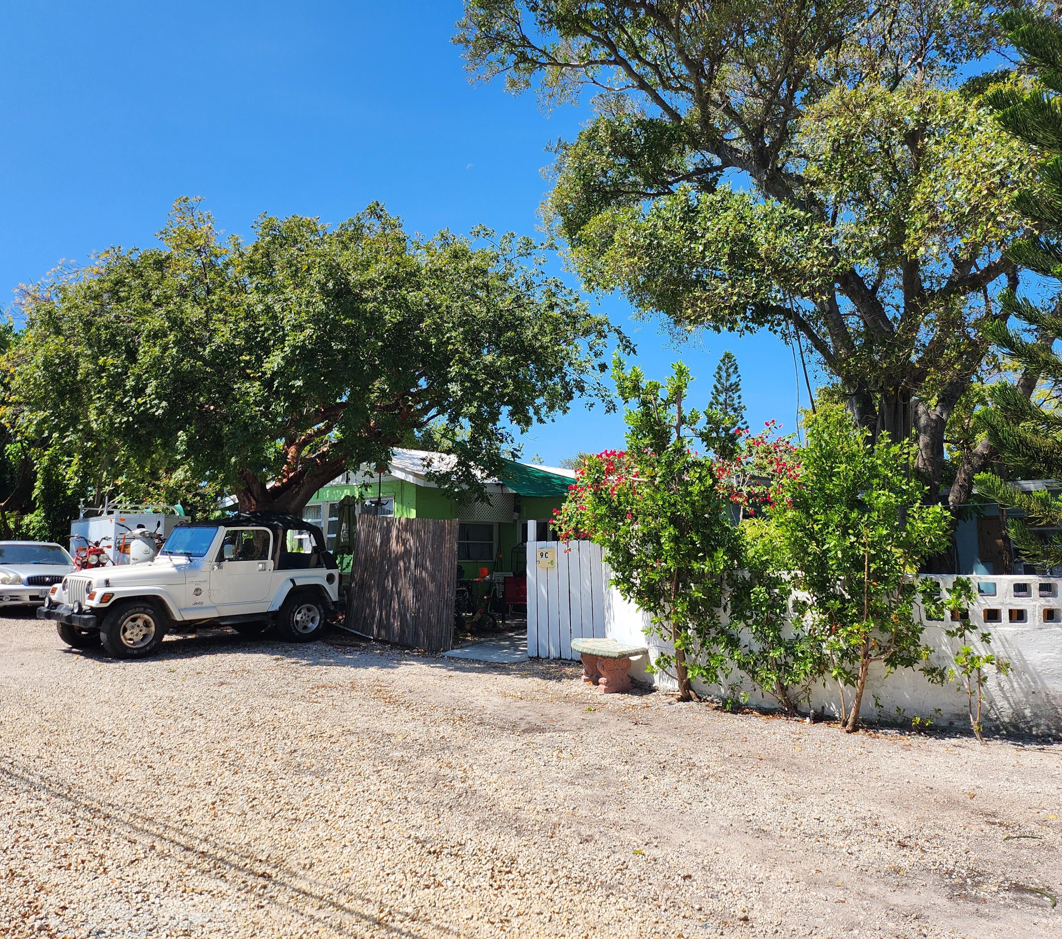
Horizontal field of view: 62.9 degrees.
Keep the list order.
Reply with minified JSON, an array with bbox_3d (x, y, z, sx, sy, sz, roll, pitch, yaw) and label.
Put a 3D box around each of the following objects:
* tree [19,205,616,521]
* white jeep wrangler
[{"bbox_3d":[-3.601,-0.757,14.112,9.500,6.700,8.000,0,-5,0],"label":"tree"},{"bbox_3d":[-4.443,1.519,12.027,1.740,1.800,3.850,-4,-6,41],"label":"white jeep wrangler"}]

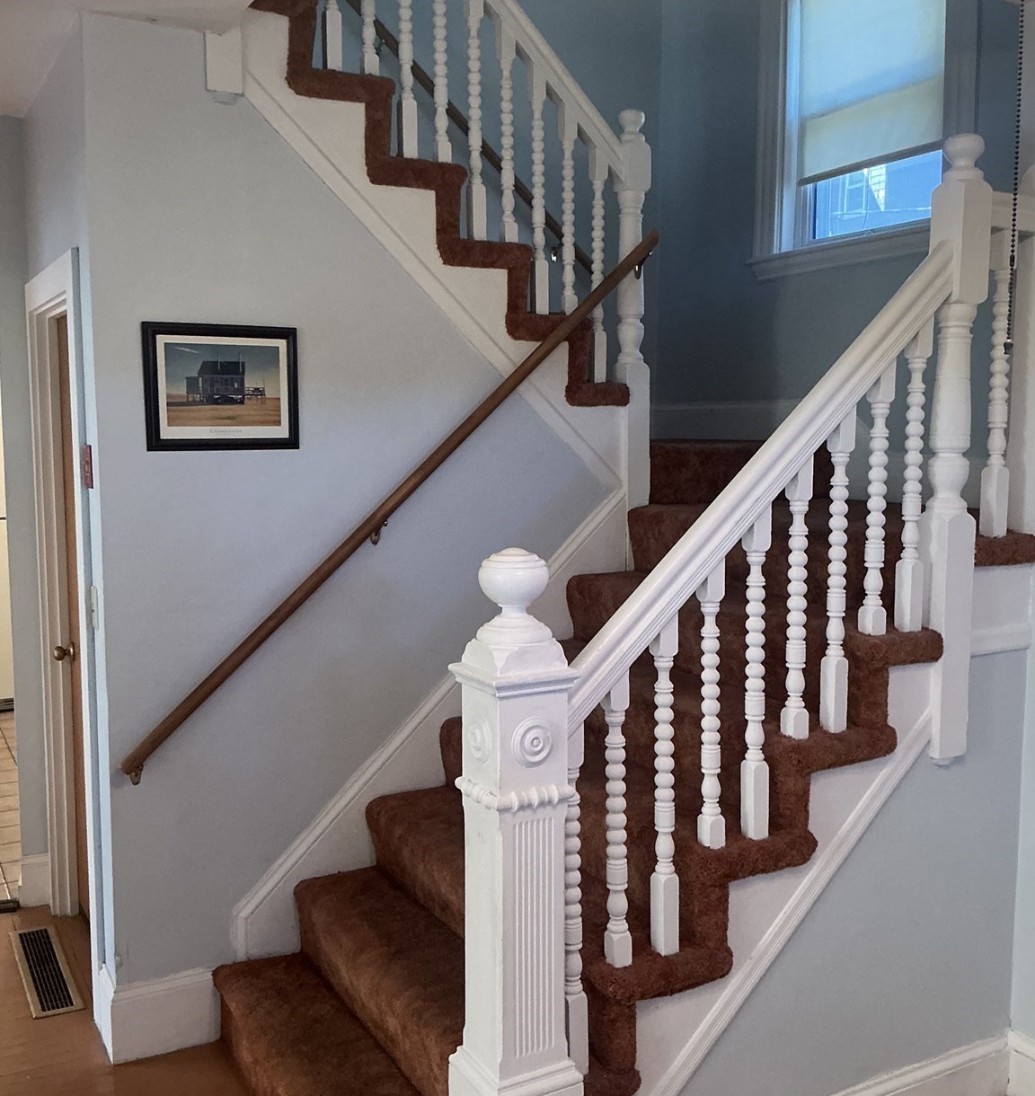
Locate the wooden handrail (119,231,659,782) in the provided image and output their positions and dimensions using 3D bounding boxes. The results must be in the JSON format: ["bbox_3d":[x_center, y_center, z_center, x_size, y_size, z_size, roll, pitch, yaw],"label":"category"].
[{"bbox_3d":[-0.278,-0.205,3.145,2.192,0.046,0.046,-47,25,-18],"label":"wooden handrail"}]

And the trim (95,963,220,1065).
[{"bbox_3d":[-0.973,1.231,3.035,0.290,0.204,0.150,-3,7,-30],"label":"trim"}]

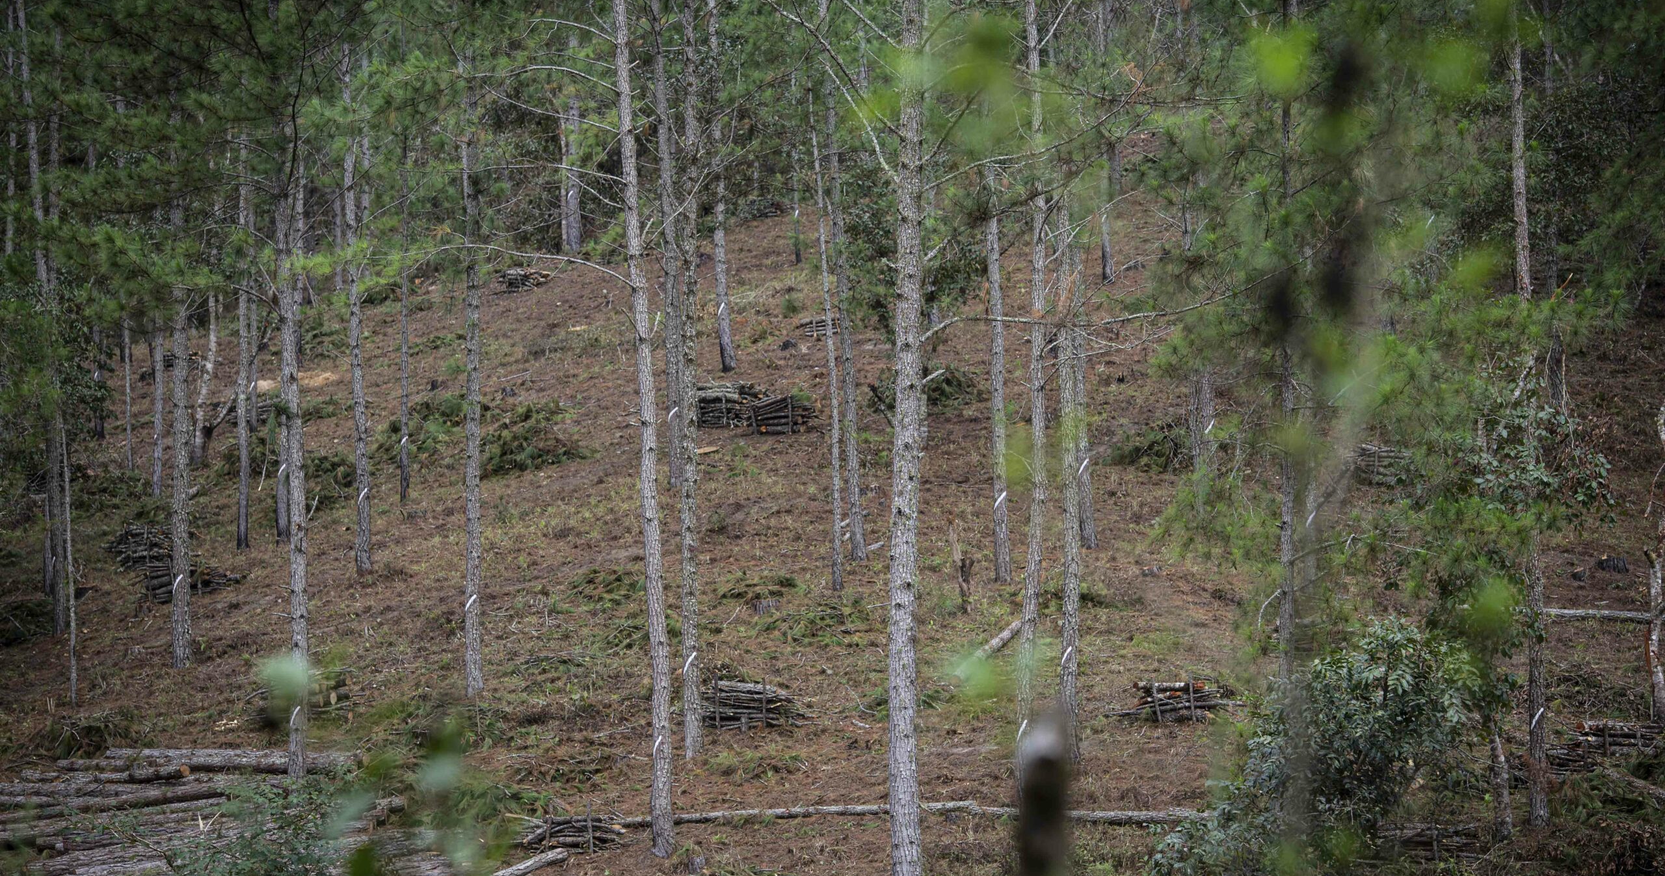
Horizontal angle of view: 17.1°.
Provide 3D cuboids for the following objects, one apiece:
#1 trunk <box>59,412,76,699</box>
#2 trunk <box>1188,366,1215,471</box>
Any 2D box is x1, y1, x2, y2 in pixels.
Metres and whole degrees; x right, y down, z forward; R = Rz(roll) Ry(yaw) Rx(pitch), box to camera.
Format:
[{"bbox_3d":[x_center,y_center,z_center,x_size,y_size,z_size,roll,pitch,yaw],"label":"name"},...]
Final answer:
[{"bbox_3d":[-12.557,2.004,91.212,0.107,4.742,0.107,-3,-5,-8],"label":"trunk"},{"bbox_3d":[6.654,-0.094,99.108,0.256,2.402,0.256,0,-5,4],"label":"trunk"}]

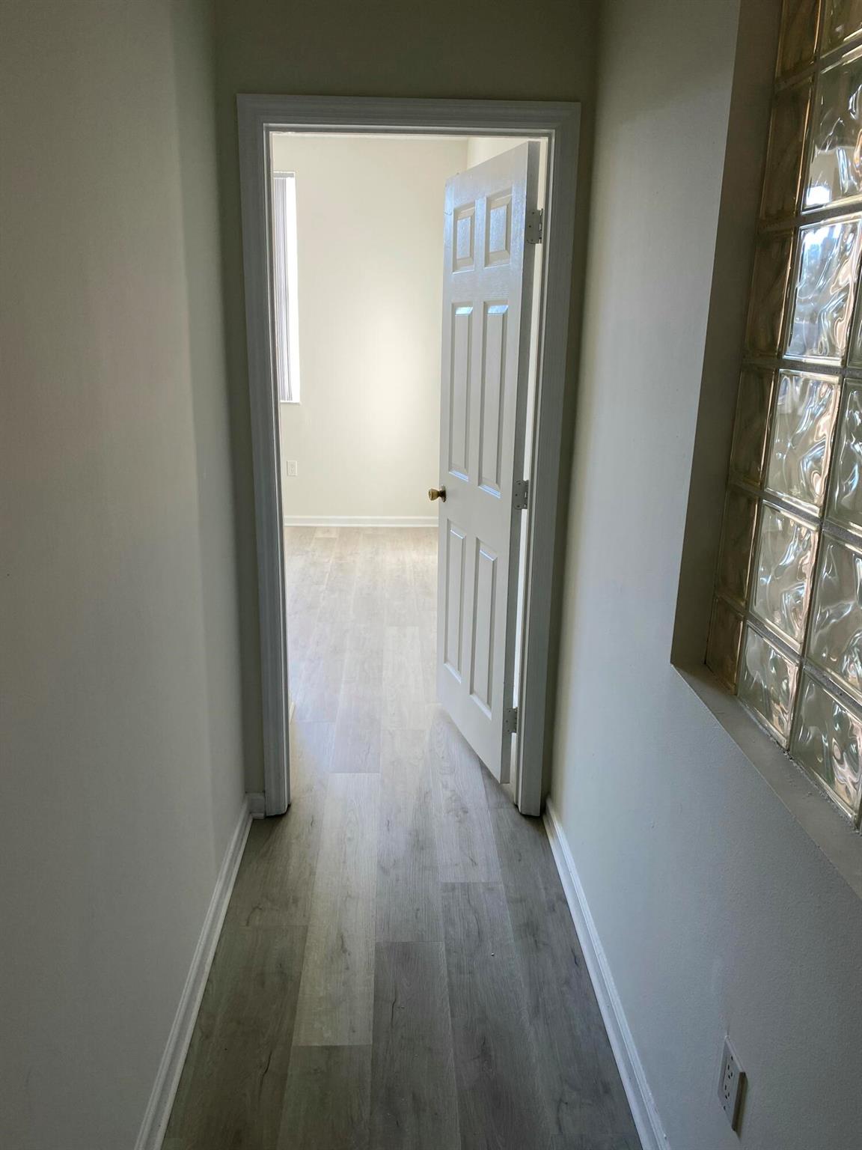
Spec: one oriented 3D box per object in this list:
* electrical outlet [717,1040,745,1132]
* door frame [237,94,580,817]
[{"bbox_3d":[0.453,0.772,1.309,0.008,0.114,0.070,0,16,-2],"label":"electrical outlet"},{"bbox_3d":[-0.075,-0.252,2.653,0.915,2.145,0.140,0,16,-2],"label":"door frame"}]

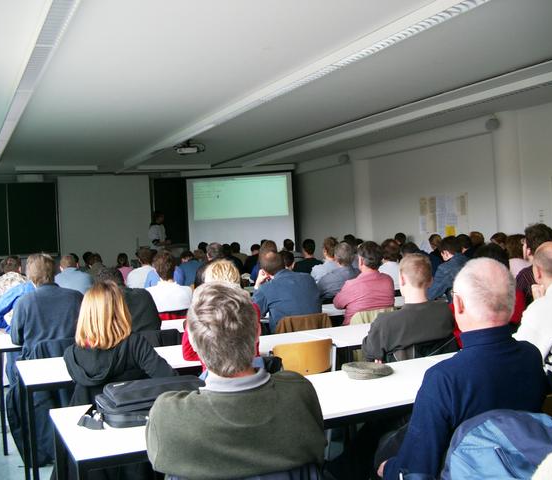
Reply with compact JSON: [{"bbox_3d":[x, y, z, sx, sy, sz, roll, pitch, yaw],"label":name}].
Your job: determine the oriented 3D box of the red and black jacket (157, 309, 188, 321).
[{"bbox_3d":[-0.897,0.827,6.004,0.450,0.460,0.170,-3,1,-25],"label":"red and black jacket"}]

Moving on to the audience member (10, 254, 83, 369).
[{"bbox_3d":[-1.566,0.784,4.704,0.480,1.375,0.800,-3,1,-21],"label":"audience member"}]

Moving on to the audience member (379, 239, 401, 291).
[{"bbox_3d":[1.156,0.622,7.275,0.470,1.335,0.780,-3,1,-21],"label":"audience member"}]

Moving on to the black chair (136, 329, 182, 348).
[{"bbox_3d":[-0.918,1.031,4.840,0.440,0.810,0.530,-3,1,-21],"label":"black chair"}]

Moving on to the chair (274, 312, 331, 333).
[{"bbox_3d":[0.147,0.963,5.274,0.450,0.820,0.530,-3,1,-21],"label":"chair"}]

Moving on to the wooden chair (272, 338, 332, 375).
[{"bbox_3d":[0.089,0.986,4.009,0.420,0.820,0.520,-3,1,-21],"label":"wooden chair"}]

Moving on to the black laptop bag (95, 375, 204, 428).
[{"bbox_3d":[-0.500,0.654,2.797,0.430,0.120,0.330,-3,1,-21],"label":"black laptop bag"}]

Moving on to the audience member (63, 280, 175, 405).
[{"bbox_3d":[-0.771,0.814,3.441,0.560,1.270,0.780,-3,1,-22],"label":"audience member"}]

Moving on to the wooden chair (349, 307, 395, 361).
[{"bbox_3d":[0.697,0.934,5.466,0.450,0.815,0.530,-3,1,-21],"label":"wooden chair"}]

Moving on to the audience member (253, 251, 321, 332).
[{"bbox_3d":[0.056,0.732,5.509,0.540,1.285,0.800,-3,1,-21],"label":"audience member"}]

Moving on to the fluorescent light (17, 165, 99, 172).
[{"bbox_3d":[-4.264,-1.399,13.422,1.550,0.110,0.180,-3,1,-25],"label":"fluorescent light"}]

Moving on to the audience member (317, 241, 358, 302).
[{"bbox_3d":[0.557,0.659,7.049,0.500,1.330,0.780,-3,1,-21],"label":"audience member"}]

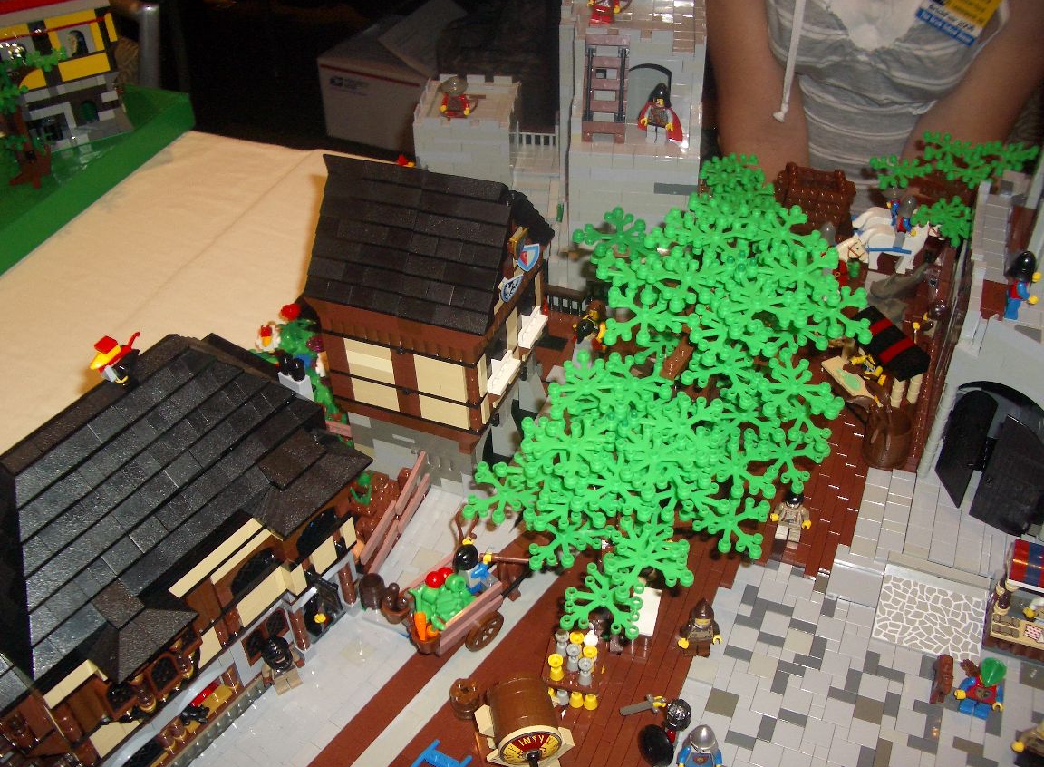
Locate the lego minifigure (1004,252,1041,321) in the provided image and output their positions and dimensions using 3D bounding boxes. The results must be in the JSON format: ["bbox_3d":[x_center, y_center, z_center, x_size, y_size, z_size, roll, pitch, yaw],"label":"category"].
[{"bbox_3d":[0.299,-0.058,0.628,0.020,0.043,0.024,13,45,20],"label":"lego minifigure"}]

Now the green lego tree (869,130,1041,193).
[{"bbox_3d":[0.348,-0.153,0.865,0.135,0.110,0.110,13,45,20],"label":"green lego tree"}]

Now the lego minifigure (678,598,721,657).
[{"bbox_3d":[0.107,0.146,0.630,0.025,0.043,0.015,4,43,10],"label":"lego minifigure"}]

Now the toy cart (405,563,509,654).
[{"bbox_3d":[-0.042,0.138,0.657,0.047,0.039,0.058,28,52,32],"label":"toy cart"}]

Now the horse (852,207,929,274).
[{"bbox_3d":[0.314,-0.113,0.882,0.064,0.042,0.019,13,45,20],"label":"horse"}]

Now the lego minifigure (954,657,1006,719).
[{"bbox_3d":[0.256,0.170,0.587,0.026,0.043,0.018,13,45,20],"label":"lego minifigure"}]

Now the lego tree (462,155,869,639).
[{"bbox_3d":[0.098,0.007,0.633,0.190,0.240,0.260,13,45,20],"label":"lego tree"}]

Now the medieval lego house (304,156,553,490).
[{"bbox_3d":[-0.050,-0.036,0.671,0.122,0.236,0.100,13,45,20],"label":"medieval lego house"}]

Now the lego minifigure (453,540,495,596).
[{"bbox_3d":[-0.031,0.109,0.644,0.023,0.035,0.026,-34,49,-29],"label":"lego minifigure"}]

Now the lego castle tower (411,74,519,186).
[{"bbox_3d":[-0.041,-0.191,0.939,0.080,0.150,0.080,2,43,8],"label":"lego castle tower"}]

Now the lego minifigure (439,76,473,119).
[{"bbox_3d":[-0.054,-0.232,0.872,0.025,0.043,0.016,0,42,7],"label":"lego minifigure"}]

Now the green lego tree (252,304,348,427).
[{"bbox_3d":[-0.148,-0.007,0.754,0.060,0.120,0.060,13,45,20],"label":"green lego tree"}]

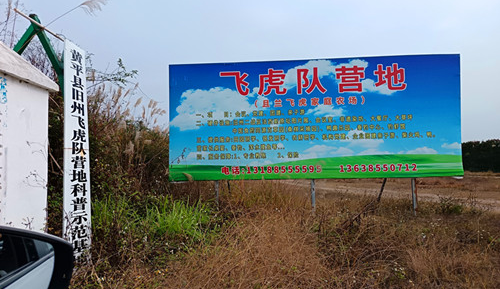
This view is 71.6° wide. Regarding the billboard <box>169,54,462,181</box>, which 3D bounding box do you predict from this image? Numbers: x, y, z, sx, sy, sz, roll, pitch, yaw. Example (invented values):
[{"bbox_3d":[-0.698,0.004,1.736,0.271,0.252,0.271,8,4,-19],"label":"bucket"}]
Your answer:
[{"bbox_3d":[1.251,-0.520,7.080,5.900,2.453,0.100,-1,-2,4],"label":"billboard"}]

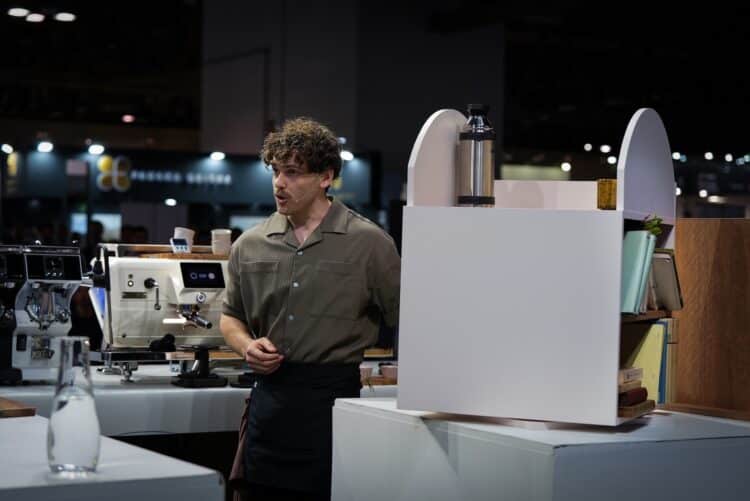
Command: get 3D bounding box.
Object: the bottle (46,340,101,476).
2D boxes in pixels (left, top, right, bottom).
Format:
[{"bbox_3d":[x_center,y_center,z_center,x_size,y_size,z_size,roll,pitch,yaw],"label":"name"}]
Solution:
[{"bbox_3d":[-0.617,0.314,2.990,0.106,0.267,0.106,0,-1,0],"label":"bottle"}]

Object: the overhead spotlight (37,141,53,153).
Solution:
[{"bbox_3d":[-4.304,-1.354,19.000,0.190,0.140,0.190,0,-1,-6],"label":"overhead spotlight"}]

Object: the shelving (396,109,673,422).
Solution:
[{"bbox_3d":[0.470,0.024,4.110,0.600,0.835,0.635,1,0,22],"label":"shelving"}]

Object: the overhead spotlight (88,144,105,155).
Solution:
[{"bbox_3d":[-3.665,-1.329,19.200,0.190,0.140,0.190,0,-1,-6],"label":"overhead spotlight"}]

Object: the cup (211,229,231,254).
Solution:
[{"bbox_3d":[-0.570,-0.030,5.400,0.076,0.094,0.076,0,-1,0],"label":"cup"}]

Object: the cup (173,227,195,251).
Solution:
[{"bbox_3d":[-0.705,-0.040,5.400,0.077,0.092,0.077,5,-1,0],"label":"cup"}]

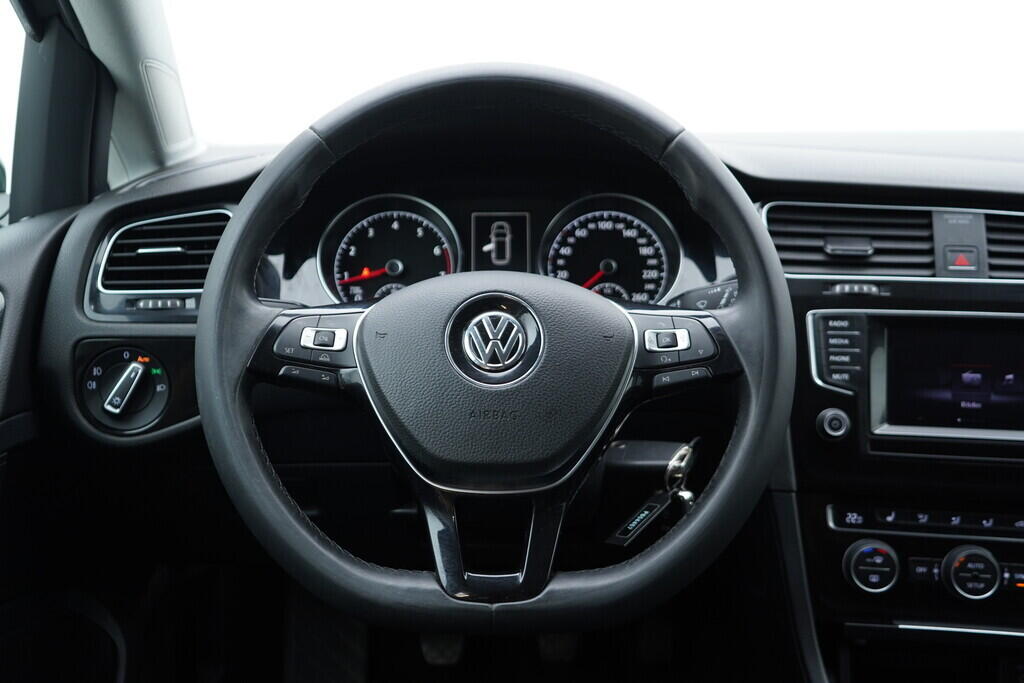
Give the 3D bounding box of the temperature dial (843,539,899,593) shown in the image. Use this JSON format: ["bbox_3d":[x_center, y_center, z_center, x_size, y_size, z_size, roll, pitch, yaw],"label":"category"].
[{"bbox_3d":[0.276,0.173,0.785,0.041,0.041,0.018,2,0,7],"label":"temperature dial"}]

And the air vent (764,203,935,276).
[{"bbox_3d":[0.270,-0.081,0.820,0.135,0.056,0.030,2,-5,7],"label":"air vent"}]

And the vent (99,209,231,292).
[{"bbox_3d":[-0.274,-0.072,0.815,0.107,0.064,0.030,-1,-4,-6],"label":"vent"}]

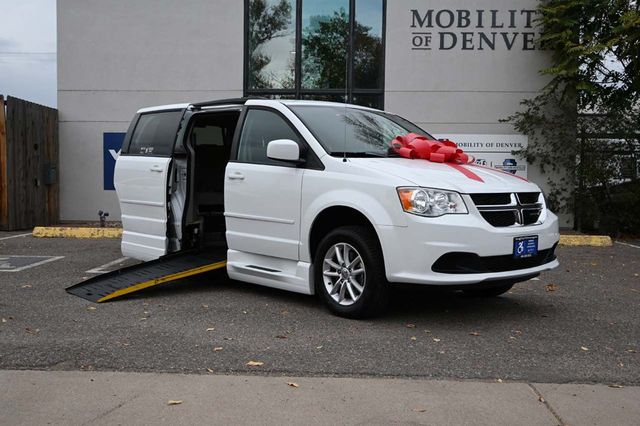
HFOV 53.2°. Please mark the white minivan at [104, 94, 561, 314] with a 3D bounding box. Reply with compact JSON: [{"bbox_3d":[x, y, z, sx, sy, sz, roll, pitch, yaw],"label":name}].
[{"bbox_3d":[-0.170,-0.210,6.457,2.040,1.800,5.150,-2,4,-41],"label":"white minivan"}]

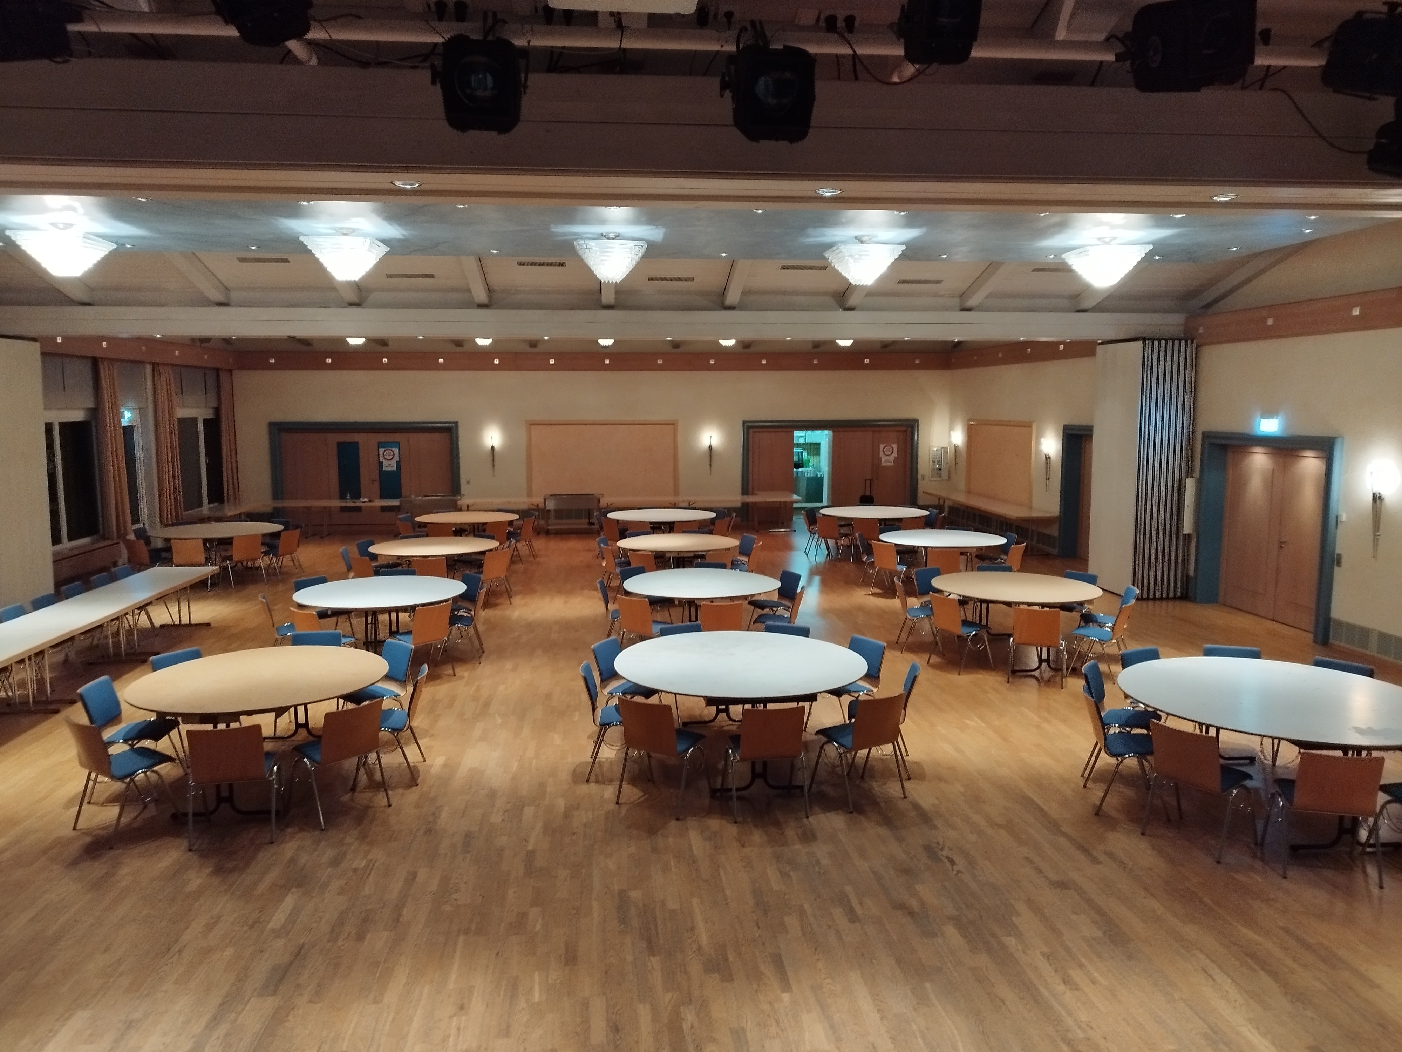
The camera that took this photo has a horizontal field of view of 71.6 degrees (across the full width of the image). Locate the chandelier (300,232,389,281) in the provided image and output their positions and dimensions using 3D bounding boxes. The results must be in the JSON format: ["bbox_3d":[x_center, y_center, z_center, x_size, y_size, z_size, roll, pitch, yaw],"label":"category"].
[{"bbox_3d":[-3.271,-2.442,8.968,0.685,0.372,0.685,-1,7,-6],"label":"chandelier"}]

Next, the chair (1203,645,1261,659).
[{"bbox_3d":[4.261,1.403,7.736,0.520,0.800,0.530,2,8,17],"label":"chair"}]

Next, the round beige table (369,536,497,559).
[{"bbox_3d":[-3.819,0.658,14.038,1.819,0.750,1.819,-1,7,-5],"label":"round beige table"}]

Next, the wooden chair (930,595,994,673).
[{"bbox_3d":[2.731,1.095,10.178,0.533,0.789,0.523,-4,8,-25],"label":"wooden chair"}]

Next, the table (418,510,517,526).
[{"bbox_3d":[-4.157,0.231,17.414,1.812,0.761,1.812,0,7,0],"label":"table"}]

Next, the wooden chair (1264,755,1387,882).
[{"bbox_3d":[3.636,1.626,5.705,0.515,0.785,0.520,1,7,13],"label":"wooden chair"}]

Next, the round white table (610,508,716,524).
[{"bbox_3d":[-0.704,0.182,17.774,1.981,0.754,1.981,0,7,0],"label":"round white table"}]

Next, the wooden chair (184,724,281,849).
[{"bbox_3d":[-3.009,1.604,6.284,0.515,0.785,0.520,-2,7,-14],"label":"wooden chair"}]

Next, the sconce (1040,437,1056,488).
[{"bbox_3d":[6.281,-1.129,17.585,0.200,0.960,0.200,-1,7,-6],"label":"sconce"}]

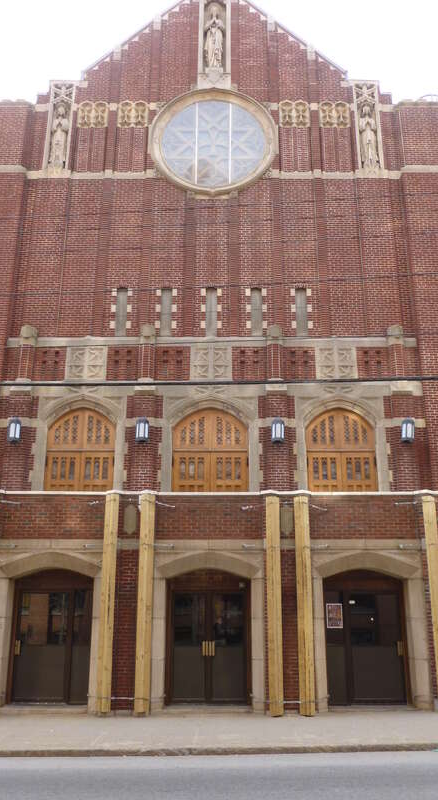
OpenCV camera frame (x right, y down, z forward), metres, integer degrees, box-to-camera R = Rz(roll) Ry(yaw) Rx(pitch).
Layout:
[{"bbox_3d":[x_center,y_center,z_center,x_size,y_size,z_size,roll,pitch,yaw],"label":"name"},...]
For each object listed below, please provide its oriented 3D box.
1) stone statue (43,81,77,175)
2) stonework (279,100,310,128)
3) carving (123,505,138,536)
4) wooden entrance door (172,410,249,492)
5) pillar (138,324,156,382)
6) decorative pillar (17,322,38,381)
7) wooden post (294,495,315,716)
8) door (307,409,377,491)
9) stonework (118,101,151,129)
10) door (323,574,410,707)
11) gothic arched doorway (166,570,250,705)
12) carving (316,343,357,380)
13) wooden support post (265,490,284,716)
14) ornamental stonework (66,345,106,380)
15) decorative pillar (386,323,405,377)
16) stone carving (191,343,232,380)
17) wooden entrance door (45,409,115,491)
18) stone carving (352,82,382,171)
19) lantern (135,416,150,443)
[{"bbox_3d":[-4.598,-7.912,18.925,0.752,3.150,0.400,0,-18,0],"label":"stone statue"},{"bbox_3d":[2.203,-8.325,18.994,0.882,0.983,0.180,0,-18,0],"label":"stonework"},{"bbox_3d":[-1.760,2.408,12.970,0.268,0.595,0.070,0,-18,0],"label":"carving"},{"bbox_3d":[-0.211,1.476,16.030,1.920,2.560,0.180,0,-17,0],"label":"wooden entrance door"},{"bbox_3d":[-1.843,-1.173,16.786,0.415,1.579,0.350,0,-17,0],"label":"pillar"},{"bbox_3d":[-4.860,-1.172,16.411,0.380,1.469,0.380,0,-17,0],"label":"decorative pillar"},{"bbox_3d":[1.653,3.878,12.502,0.235,4.035,0.220,0,-17,0],"label":"wooden post"},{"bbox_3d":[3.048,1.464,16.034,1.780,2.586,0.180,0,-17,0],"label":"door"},{"bbox_3d":[-2.498,-8.325,18.994,0.906,0.983,0.180,0,-18,0],"label":"stonework"},{"bbox_3d":[2.958,4.802,13.230,1.554,2.582,0.150,0,-17,0],"label":"door"},{"bbox_3d":[-0.213,4.802,13.230,1.666,2.582,0.150,0,-17,0],"label":"gothic arched doorway"},{"bbox_3d":[3.008,-0.943,16.556,1.055,0.995,0.150,0,-18,0],"label":"carving"},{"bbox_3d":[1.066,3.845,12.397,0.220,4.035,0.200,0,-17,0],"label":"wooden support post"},{"bbox_3d":[-3.374,-0.910,16.545,1.053,0.926,0.150,0,-18,0],"label":"ornamental stonework"},{"bbox_3d":[4.575,-1.197,16.793,0.428,1.471,0.350,0,-17,0],"label":"decorative pillar"},{"bbox_3d":[-0.194,-0.970,16.796,1.060,1.019,0.120,0,-17,0],"label":"stone carving"},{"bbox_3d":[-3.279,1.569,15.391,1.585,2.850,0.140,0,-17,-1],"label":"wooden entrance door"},{"bbox_3d":[4.298,-7.768,18.683,0.760,3.185,0.420,0,-17,0],"label":"stone carving"},{"bbox_3d":[-1.844,0.773,15.791,0.351,0.636,0.300,0,-17,0],"label":"lantern"}]

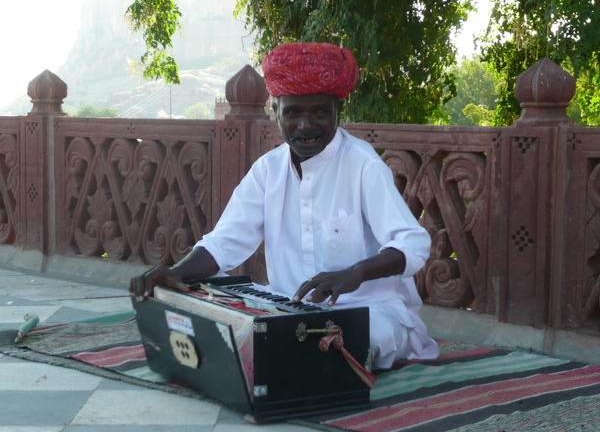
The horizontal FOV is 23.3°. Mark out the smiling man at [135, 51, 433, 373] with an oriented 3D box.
[{"bbox_3d":[0.007,-0.029,3.693,0.540,0.830,0.690,4,7,40],"label":"smiling man"}]

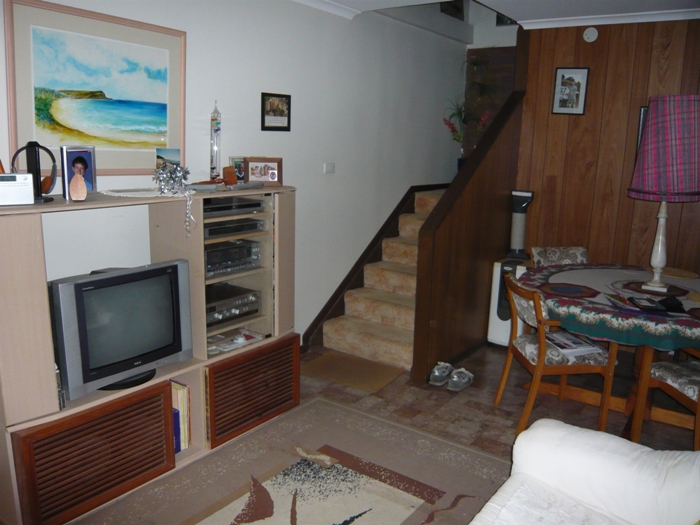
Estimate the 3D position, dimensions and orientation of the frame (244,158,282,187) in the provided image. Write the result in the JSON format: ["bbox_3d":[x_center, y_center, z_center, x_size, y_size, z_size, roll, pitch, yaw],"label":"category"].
[{"bbox_3d":[-0.506,-0.524,3.302,0.222,0.170,0.030,-2,2,-18],"label":"frame"}]

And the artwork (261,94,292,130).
[{"bbox_3d":[-0.463,-0.942,3.565,0.020,0.228,0.266,10,14,36],"label":"artwork"}]

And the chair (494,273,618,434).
[{"bbox_3d":[1.119,0.486,3.127,0.495,0.790,0.450,-1,12,-8],"label":"chair"}]

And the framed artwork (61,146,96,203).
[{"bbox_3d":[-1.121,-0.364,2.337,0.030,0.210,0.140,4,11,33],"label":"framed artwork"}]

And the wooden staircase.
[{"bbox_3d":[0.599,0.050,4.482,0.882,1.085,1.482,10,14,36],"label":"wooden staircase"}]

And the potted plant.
[{"bbox_3d":[1.074,-1.280,5.190,0.500,1.220,0.460,3,12,11],"label":"potted plant"}]

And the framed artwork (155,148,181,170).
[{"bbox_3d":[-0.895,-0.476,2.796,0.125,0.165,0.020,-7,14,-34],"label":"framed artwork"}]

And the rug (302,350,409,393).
[{"bbox_3d":[-0.012,0.726,3.796,0.625,0.012,0.435,8,13,31],"label":"rug"}]

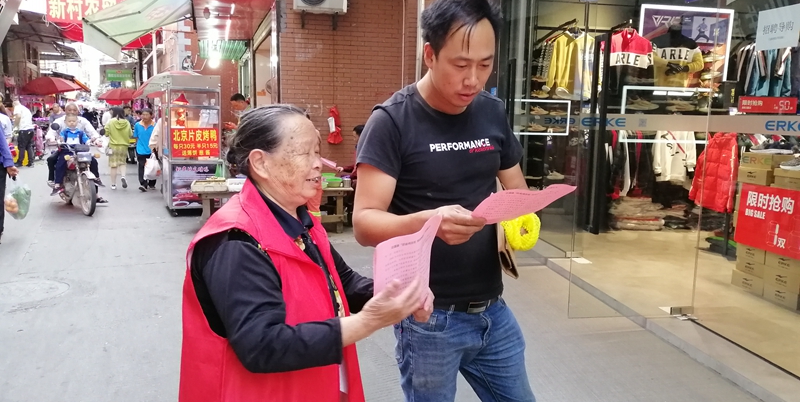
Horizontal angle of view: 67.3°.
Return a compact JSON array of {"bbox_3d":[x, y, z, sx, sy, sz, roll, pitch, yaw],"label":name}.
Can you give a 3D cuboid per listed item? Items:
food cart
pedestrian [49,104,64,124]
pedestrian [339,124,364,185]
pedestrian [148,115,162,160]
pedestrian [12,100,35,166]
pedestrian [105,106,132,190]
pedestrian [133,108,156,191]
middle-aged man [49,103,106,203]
[{"bbox_3d":[-3.208,-0.860,9.230,0.710,2.000,1.180,-3,9,-26],"label":"food cart"},{"bbox_3d":[-7.630,-1.352,13.364,0.500,1.640,0.420,-2,9,-20],"label":"pedestrian"},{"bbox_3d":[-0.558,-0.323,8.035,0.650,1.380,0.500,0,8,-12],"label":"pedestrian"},{"bbox_3d":[-4.266,-0.899,10.792,0.420,1.600,0.500,6,9,30],"label":"pedestrian"},{"bbox_3d":[-9.110,-1.589,14.547,0.650,1.660,0.550,4,9,21],"label":"pedestrian"},{"bbox_3d":[-5.363,-1.000,11.488,0.530,1.560,0.450,-3,9,-26],"label":"pedestrian"},{"bbox_3d":[-4.760,-0.963,11.239,0.500,1.580,0.420,-2,9,-24],"label":"pedestrian"},{"bbox_3d":[-5.024,-0.716,9.306,0.760,1.560,0.780,-5,10,-36],"label":"middle-aged man"}]

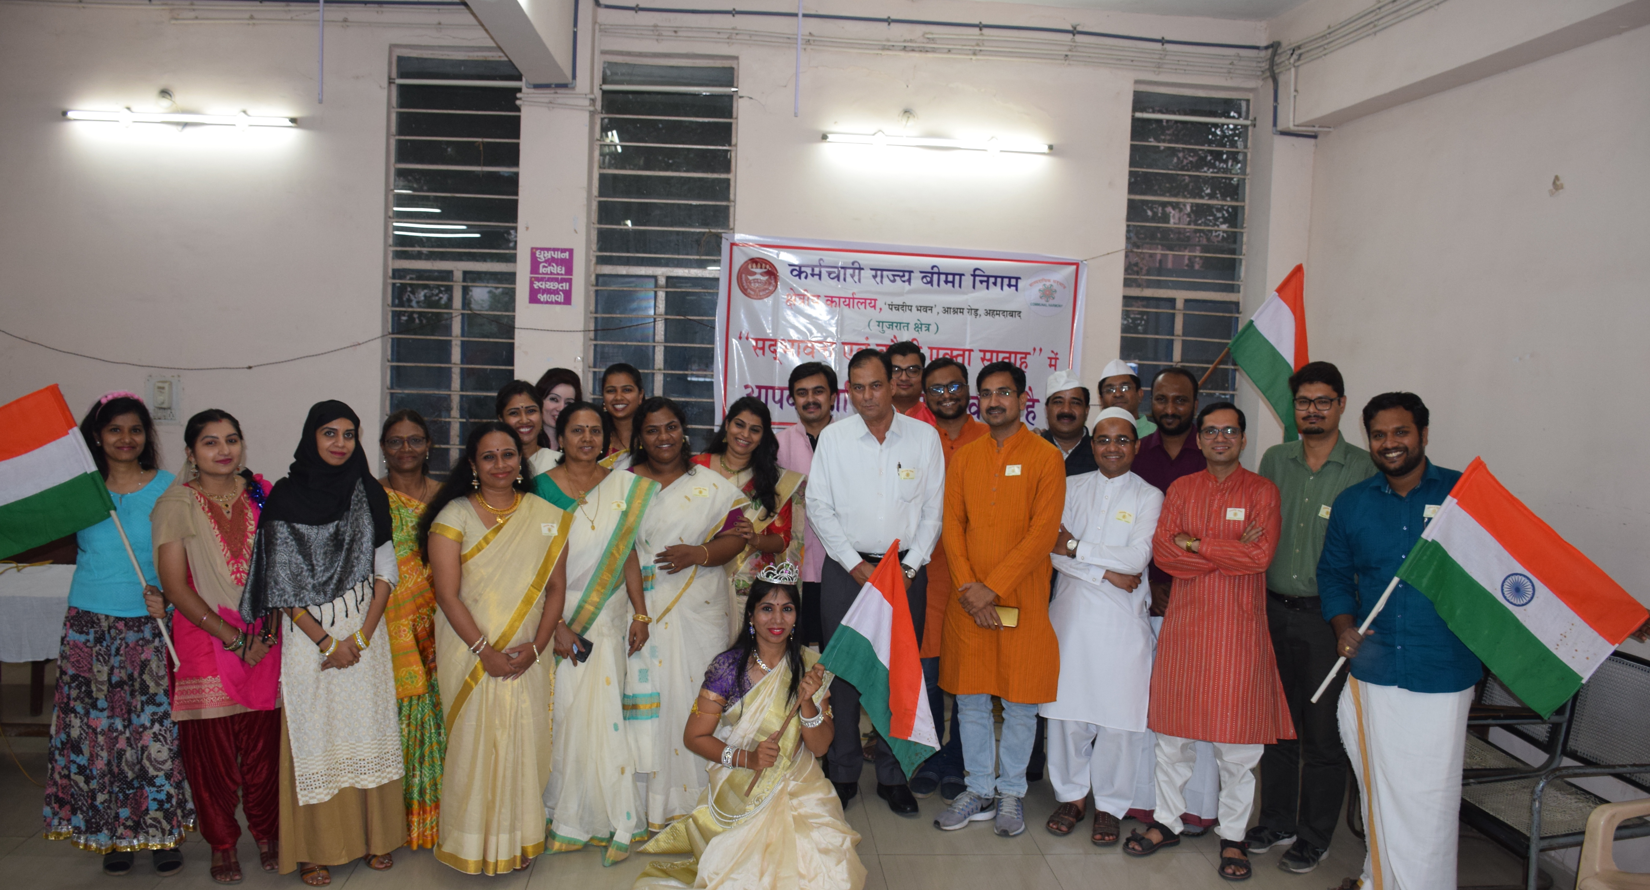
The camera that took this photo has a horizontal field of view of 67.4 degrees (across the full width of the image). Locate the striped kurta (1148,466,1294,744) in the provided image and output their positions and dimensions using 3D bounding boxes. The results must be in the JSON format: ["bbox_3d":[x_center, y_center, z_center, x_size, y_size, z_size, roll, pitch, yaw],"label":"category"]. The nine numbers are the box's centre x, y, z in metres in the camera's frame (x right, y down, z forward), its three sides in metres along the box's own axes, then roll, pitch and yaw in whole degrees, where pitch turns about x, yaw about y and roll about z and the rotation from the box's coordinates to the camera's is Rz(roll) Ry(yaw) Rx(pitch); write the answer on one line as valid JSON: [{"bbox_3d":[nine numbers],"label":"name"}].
[{"bbox_3d":[1.436,0.580,4.499,0.500,1.030,0.340,3,5,13],"label":"striped kurta"}]

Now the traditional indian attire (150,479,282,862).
[{"bbox_3d":[-2.014,0.713,4.124,0.450,1.300,0.330,-1,6,-30],"label":"traditional indian attire"}]

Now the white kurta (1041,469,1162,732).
[{"bbox_3d":[1.024,0.577,4.559,0.465,0.982,0.400,3,5,17],"label":"white kurta"}]

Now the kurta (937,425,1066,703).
[{"bbox_3d":[0.680,0.461,4.780,0.490,1.060,0.320,3,5,15],"label":"kurta"}]

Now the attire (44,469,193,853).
[{"bbox_3d":[-2.342,0.715,4.100,0.460,1.240,0.360,0,5,-20],"label":"attire"}]

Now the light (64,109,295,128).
[{"bbox_3d":[-3.242,-1.639,6.220,1.160,0.058,0.070,2,5,-4],"label":"light"}]

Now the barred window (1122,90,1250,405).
[{"bbox_3d":[1.962,-0.768,6.815,0.690,2.410,0.120,2,5,-5],"label":"barred window"}]

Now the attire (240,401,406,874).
[{"bbox_3d":[-1.671,0.639,4.120,0.520,1.540,0.360,1,5,-16],"label":"attire"}]

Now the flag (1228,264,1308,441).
[{"bbox_3d":[1.794,-0.331,5.000,0.340,0.800,0.160,2,5,0],"label":"flag"}]

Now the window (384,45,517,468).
[{"bbox_3d":[-1.962,-0.869,6.500,0.700,2.380,0.120,2,5,-5],"label":"window"}]

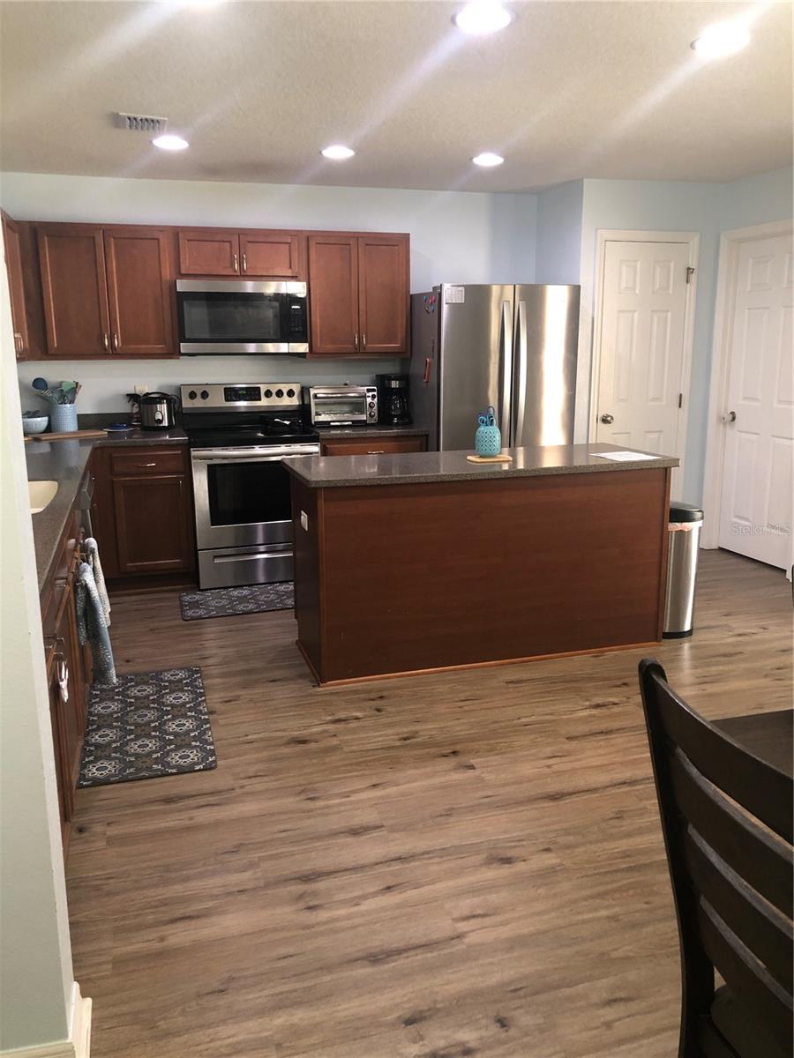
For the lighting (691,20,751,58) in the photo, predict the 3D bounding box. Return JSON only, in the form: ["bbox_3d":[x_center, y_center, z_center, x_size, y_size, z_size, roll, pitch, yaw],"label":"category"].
[{"bbox_3d":[1.081,-1.612,2.850,0.190,0.025,0.190,-4,13,-16],"label":"lighting"}]

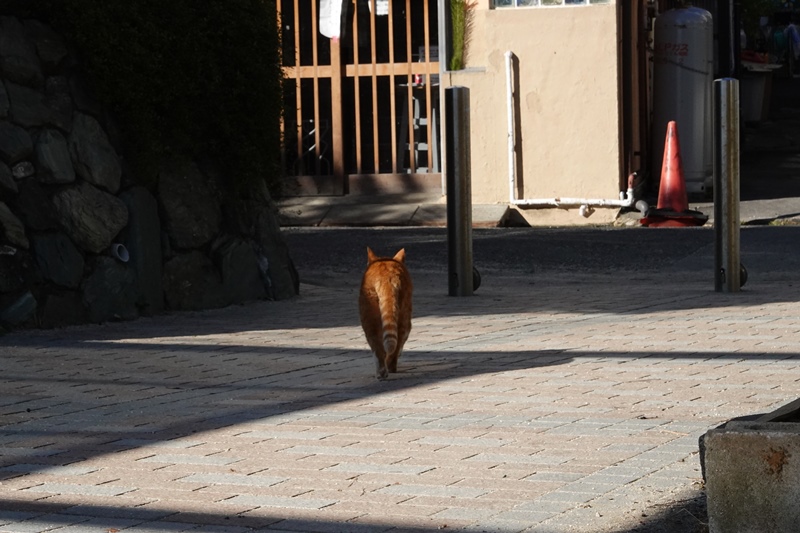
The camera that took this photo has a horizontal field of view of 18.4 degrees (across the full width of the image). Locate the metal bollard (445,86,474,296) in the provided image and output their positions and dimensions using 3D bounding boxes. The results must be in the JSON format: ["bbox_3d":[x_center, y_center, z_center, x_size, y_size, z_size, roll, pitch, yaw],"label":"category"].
[{"bbox_3d":[0.241,-0.302,9.940,0.102,0.845,0.102,-1,3,0],"label":"metal bollard"}]

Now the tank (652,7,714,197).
[{"bbox_3d":[1.950,-1.134,17.050,0.385,1.310,0.385,-1,3,0],"label":"tank"}]

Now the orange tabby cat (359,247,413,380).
[{"bbox_3d":[-0.038,0.113,6.660,0.145,0.335,0.470,-1,3,0],"label":"orange tabby cat"}]

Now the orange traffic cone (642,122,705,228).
[{"bbox_3d":[1.802,-0.613,16.250,0.400,0.700,0.400,-1,3,6],"label":"orange traffic cone"}]

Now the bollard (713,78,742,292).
[{"bbox_3d":[1.294,-0.319,9.740,0.102,0.845,0.102,0,4,26],"label":"bollard"}]

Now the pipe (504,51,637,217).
[{"bbox_3d":[1.130,-0.882,16.350,0.940,1.100,0.130,0,4,26],"label":"pipe"}]

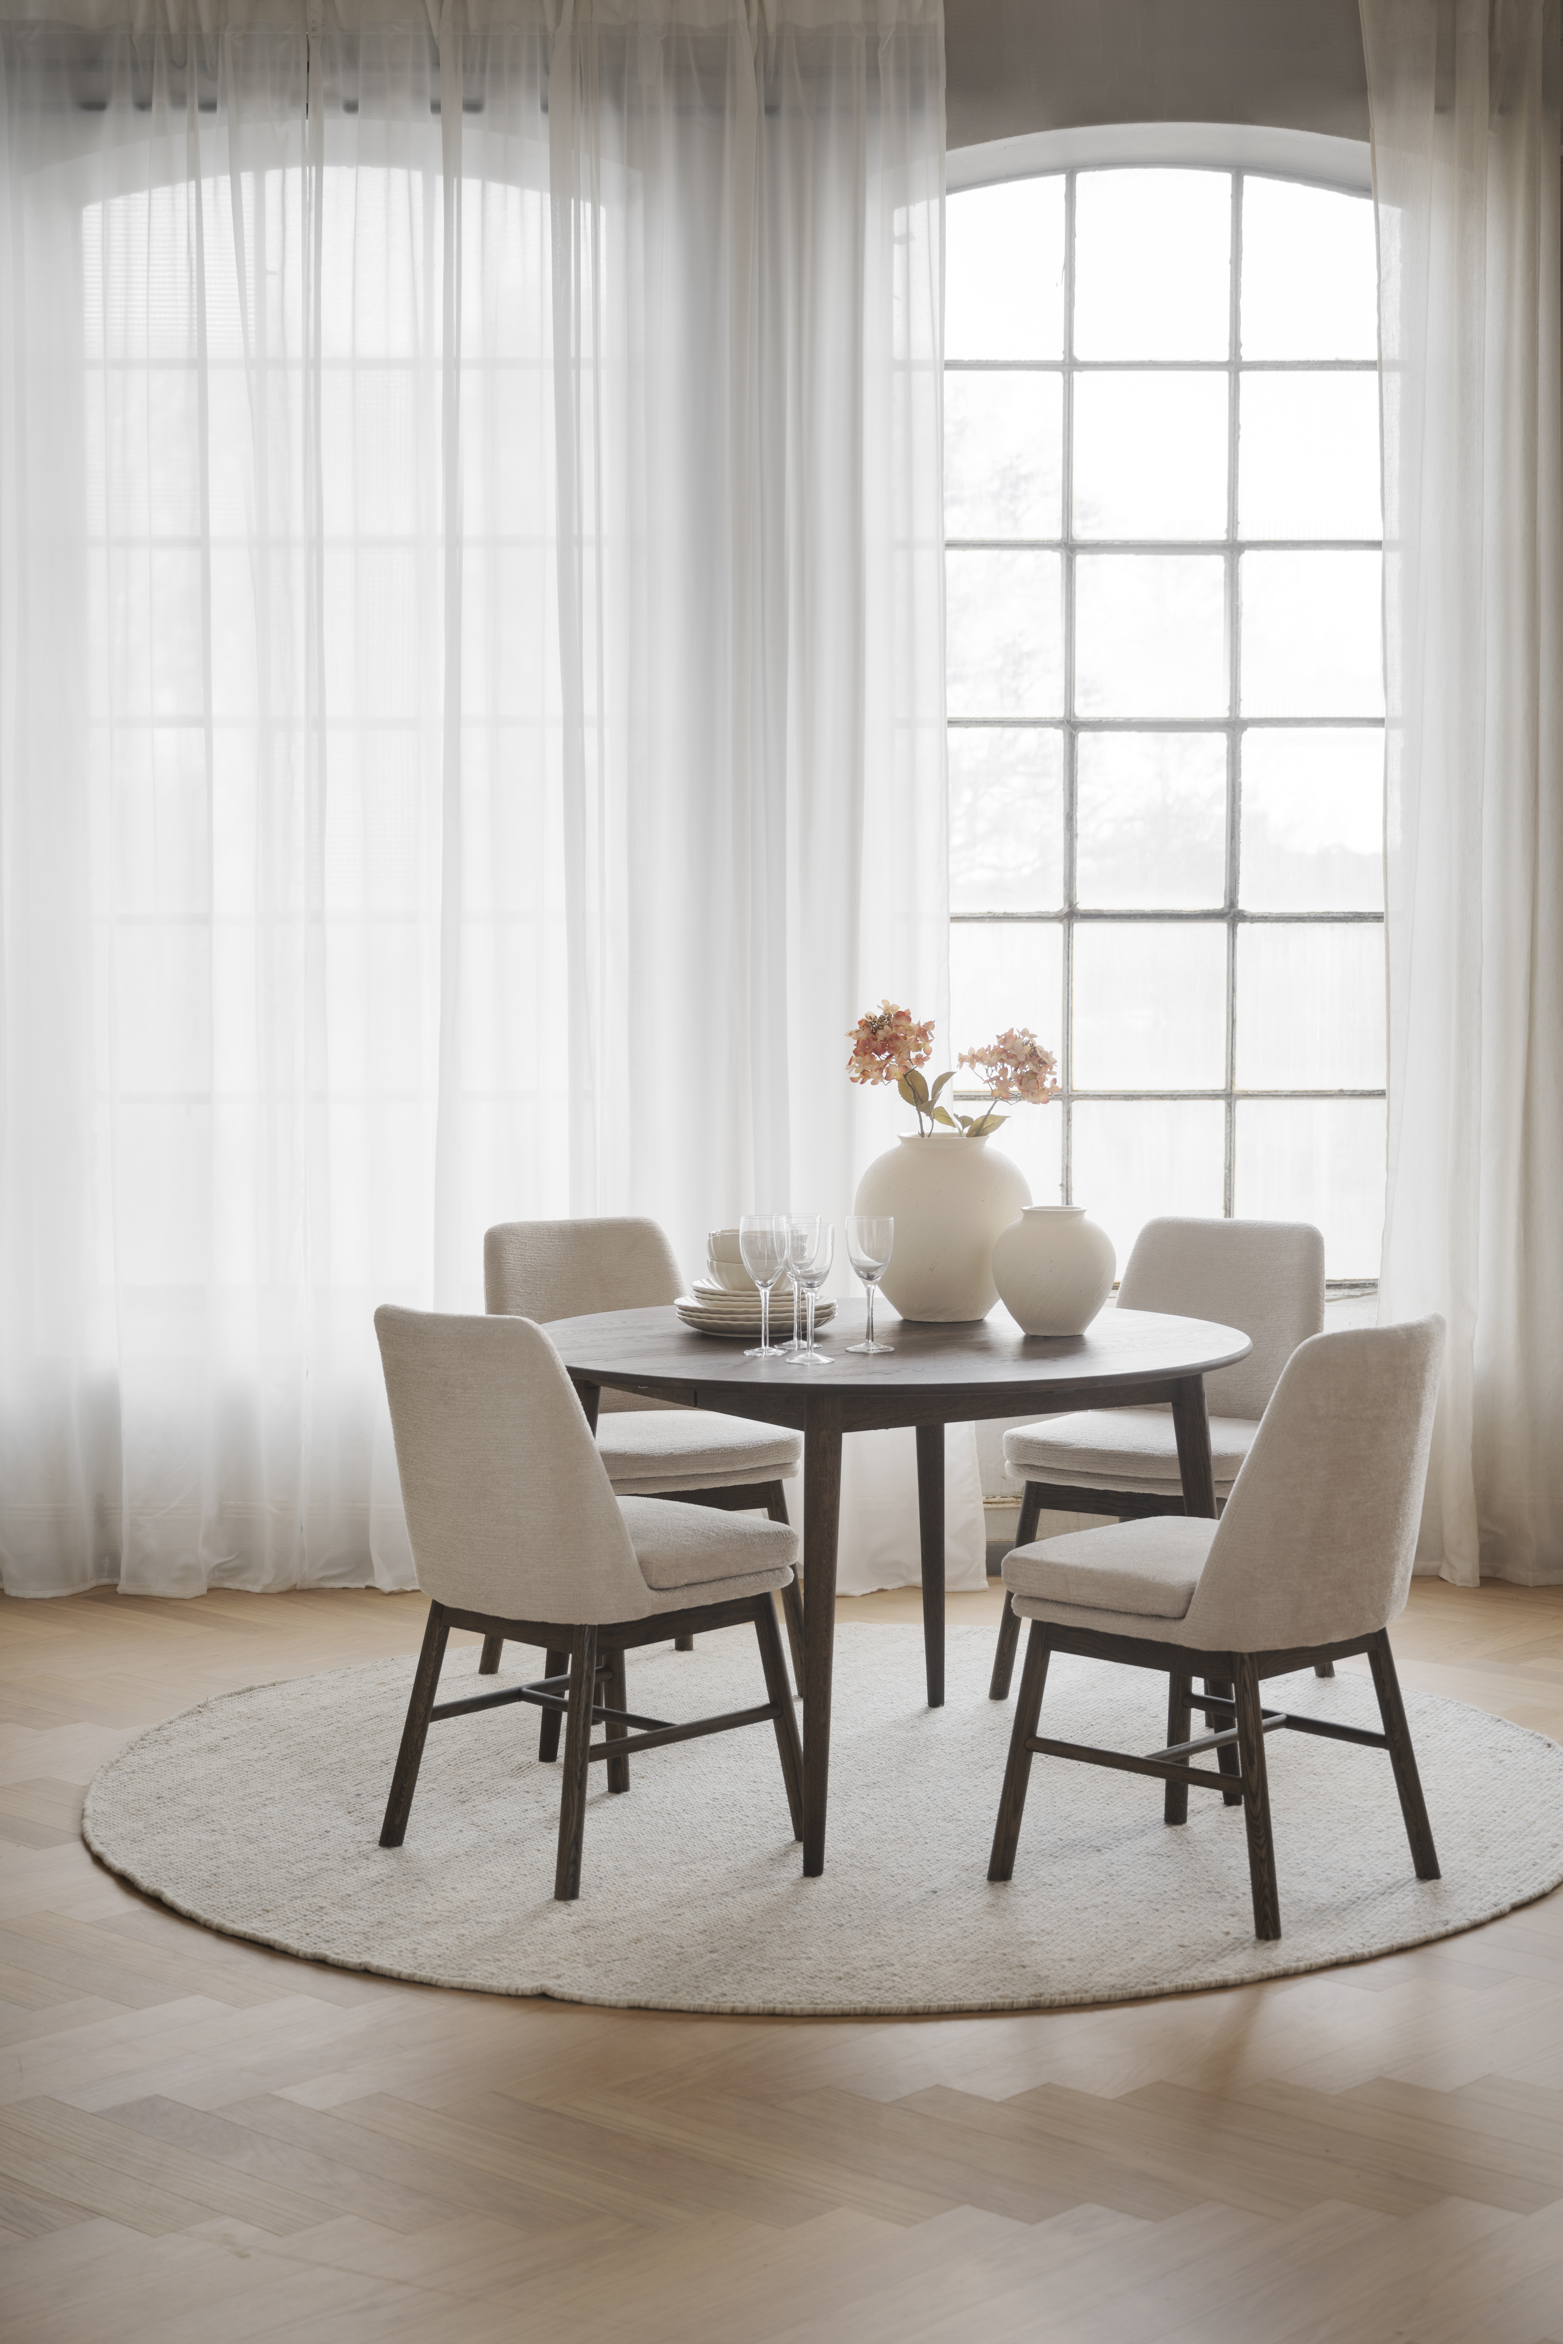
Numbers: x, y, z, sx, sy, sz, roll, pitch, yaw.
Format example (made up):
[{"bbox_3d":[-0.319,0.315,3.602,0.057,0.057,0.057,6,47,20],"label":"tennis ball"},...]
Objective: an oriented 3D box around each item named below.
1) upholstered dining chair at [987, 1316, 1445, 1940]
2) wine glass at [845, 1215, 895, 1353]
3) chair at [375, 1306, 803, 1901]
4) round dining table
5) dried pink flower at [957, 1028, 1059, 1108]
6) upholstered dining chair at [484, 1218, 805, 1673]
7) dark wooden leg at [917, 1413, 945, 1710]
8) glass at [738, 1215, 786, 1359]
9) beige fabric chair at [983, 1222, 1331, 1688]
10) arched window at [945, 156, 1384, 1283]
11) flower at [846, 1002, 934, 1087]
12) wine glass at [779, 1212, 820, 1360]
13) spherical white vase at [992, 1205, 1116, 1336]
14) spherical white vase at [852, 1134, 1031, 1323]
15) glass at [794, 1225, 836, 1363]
[{"bbox_3d":[0.653,0.620,4.886,0.540,0.855,0.465,3,5,43],"label":"upholstered dining chair"},{"bbox_3d":[0.141,0.178,5.253,0.078,0.210,0.078,0,4,0],"label":"wine glass"},{"bbox_3d":[-0.300,0.611,5.107,0.565,0.852,0.480,-4,5,-44],"label":"chair"},{"bbox_3d":[0.167,0.641,5.497,1.210,0.738,1.210,0,4,0],"label":"round dining table"},{"bbox_3d":[0.393,-0.180,5.723,0.177,0.133,0.150,0,4,0],"label":"dried pink flower"},{"bbox_3d":[-0.269,0.534,6.232,0.480,0.852,0.565,-2,4,-29],"label":"upholstered dining chair"},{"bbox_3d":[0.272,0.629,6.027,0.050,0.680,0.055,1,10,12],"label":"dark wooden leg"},{"bbox_3d":[-0.025,0.178,5.225,0.075,0.214,0.075,0,4,0],"label":"glass"},{"bbox_3d":[0.722,0.535,6.176,0.465,0.855,0.540,2,5,35],"label":"beige fabric chair"},{"bbox_3d":[0.840,-0.997,7.500,1.125,2.539,0.120,0,4,0],"label":"arched window"},{"bbox_3d":[0.189,-0.221,5.723,0.153,0.148,0.140,0,4,0],"label":"flower"},{"bbox_3d":[0.028,0.176,5.352,0.077,0.212,0.077,0,4,0],"label":"wine glass"},{"bbox_3d":[0.458,0.161,5.548,0.208,0.213,0.208,0,4,0],"label":"spherical white vase"},{"bbox_3d":[0.280,0.096,5.723,0.308,0.312,0.308,0,4,0],"label":"spherical white vase"},{"bbox_3d":[0.046,0.187,5.113,0.074,0.211,0.074,0,4,0],"label":"glass"}]

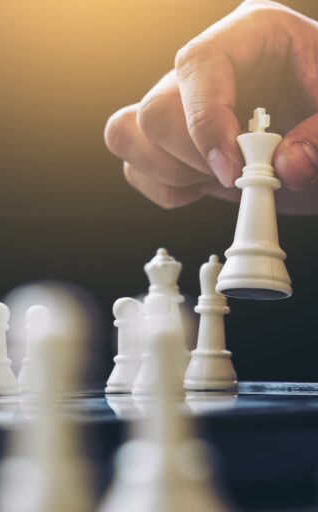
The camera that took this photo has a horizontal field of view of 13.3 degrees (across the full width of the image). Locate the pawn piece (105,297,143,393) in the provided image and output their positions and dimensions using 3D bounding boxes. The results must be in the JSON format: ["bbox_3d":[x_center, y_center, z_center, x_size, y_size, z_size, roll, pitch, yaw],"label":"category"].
[{"bbox_3d":[-0.013,0.037,0.571,0.021,0.040,0.021,-1,-4,0],"label":"pawn piece"}]

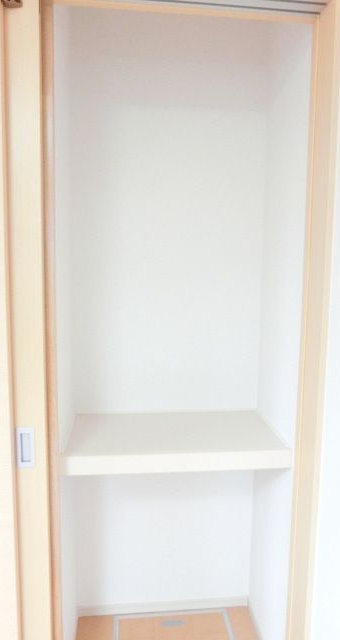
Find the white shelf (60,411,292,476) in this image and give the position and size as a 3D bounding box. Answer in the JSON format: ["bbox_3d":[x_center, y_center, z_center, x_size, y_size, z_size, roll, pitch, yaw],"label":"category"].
[{"bbox_3d":[0.010,0.416,1.551,0.710,0.061,0.390,0,6,-6],"label":"white shelf"}]

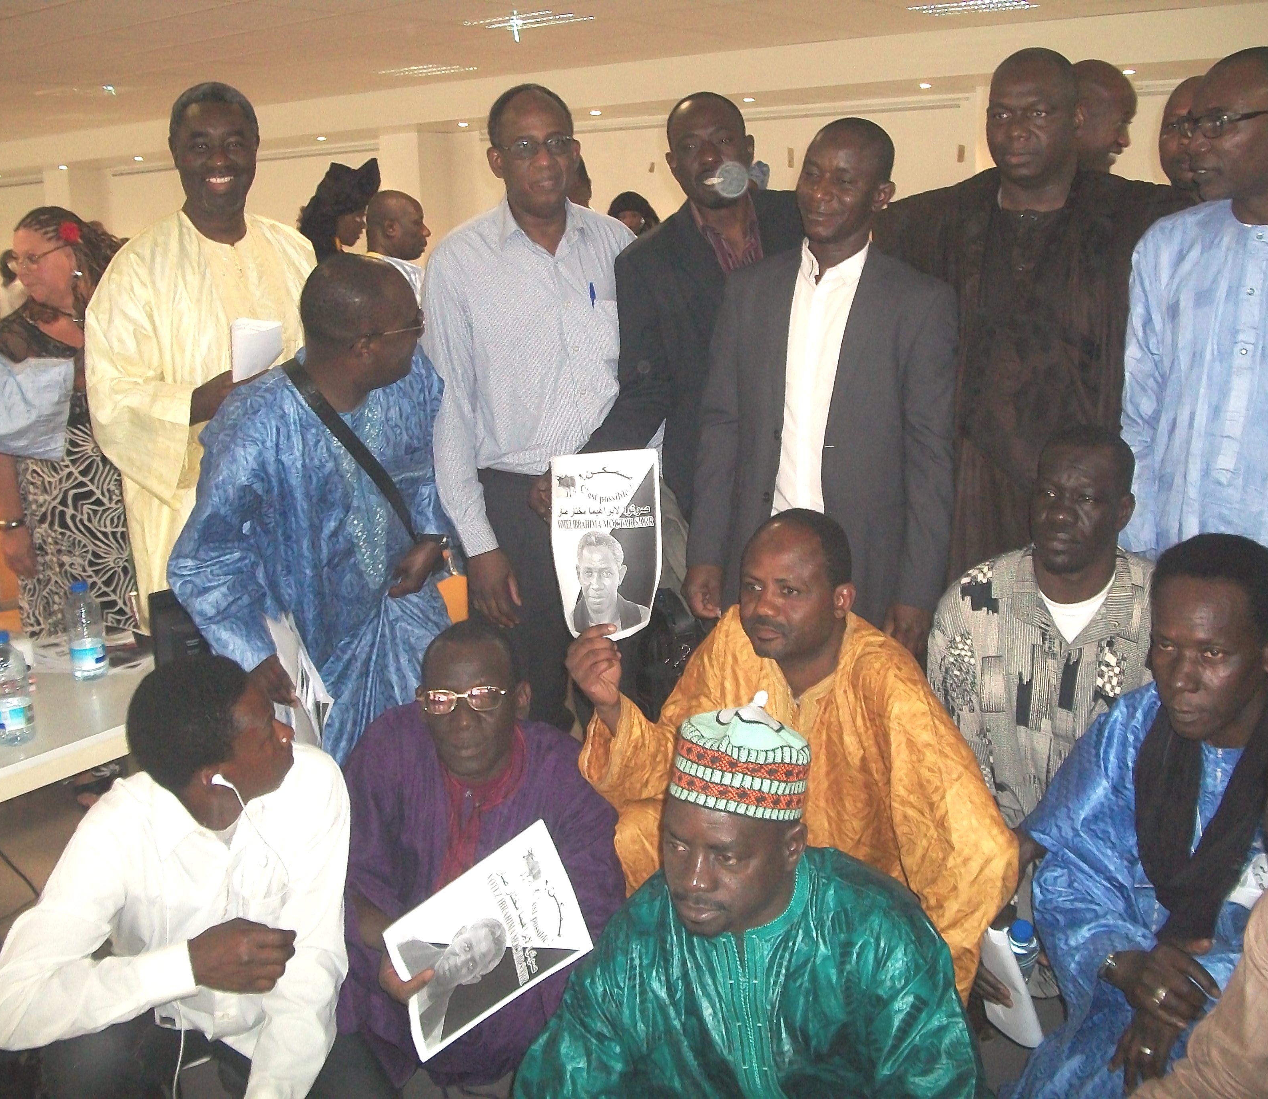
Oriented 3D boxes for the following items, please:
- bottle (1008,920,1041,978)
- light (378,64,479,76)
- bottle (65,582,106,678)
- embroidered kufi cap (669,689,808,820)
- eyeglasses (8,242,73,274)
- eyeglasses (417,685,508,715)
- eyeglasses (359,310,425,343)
[{"bbox_3d":[0.573,0.626,2.020,0.060,0.185,0.060,-2,29,0],"label":"bottle"},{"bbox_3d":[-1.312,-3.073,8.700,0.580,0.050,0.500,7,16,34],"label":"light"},{"bbox_3d":[-1.019,0.145,2.514,0.065,0.181,0.065,-2,13,0],"label":"bottle"},{"bbox_3d":[0.148,0.281,1.860,0.180,0.145,0.190,8,4,-1],"label":"embroidered kufi cap"},{"bbox_3d":[-1.424,-0.722,3.298,0.138,0.042,0.135,6,33,31],"label":"eyeglasses"},{"bbox_3d":[-0.279,0.243,2.287,0.138,0.042,0.135,2,3,1],"label":"eyeglasses"},{"bbox_3d":[-0.442,-0.370,2.285,0.135,0.042,0.138,-15,17,-21],"label":"eyeglasses"}]

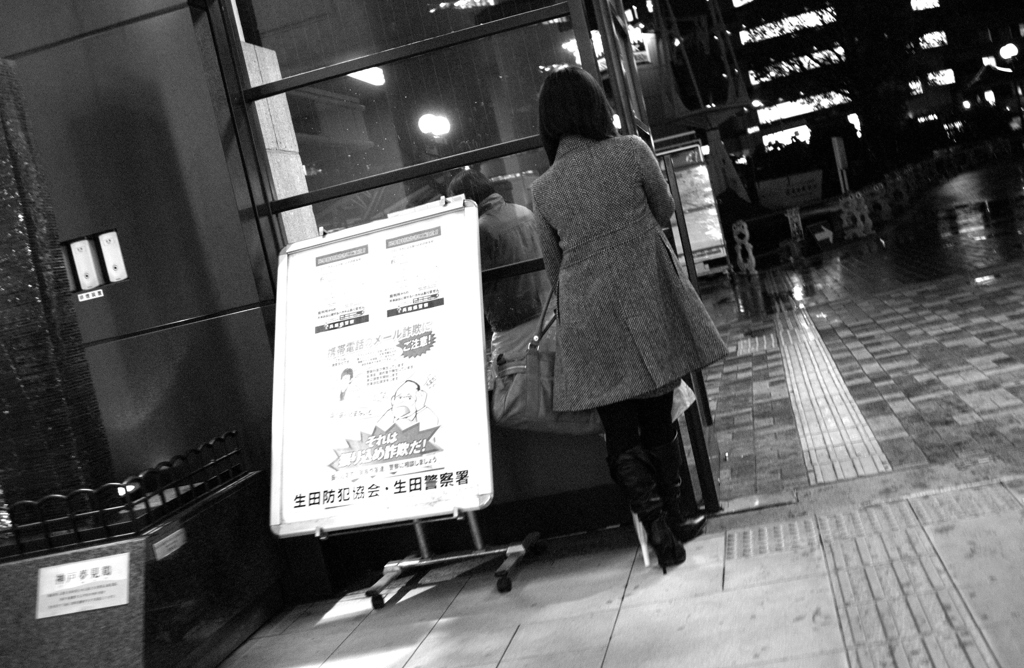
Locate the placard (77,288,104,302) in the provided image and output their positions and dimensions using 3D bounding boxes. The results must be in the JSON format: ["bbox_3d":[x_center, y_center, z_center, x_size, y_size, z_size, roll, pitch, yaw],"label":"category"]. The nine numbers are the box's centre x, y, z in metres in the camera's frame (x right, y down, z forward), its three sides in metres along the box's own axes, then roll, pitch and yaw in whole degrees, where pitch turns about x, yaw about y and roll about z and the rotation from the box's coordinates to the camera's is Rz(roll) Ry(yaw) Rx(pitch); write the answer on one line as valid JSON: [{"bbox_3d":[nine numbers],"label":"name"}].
[{"bbox_3d":[-1.571,-0.142,4.352,0.103,0.025,0.010,-12,4,12],"label":"placard"}]

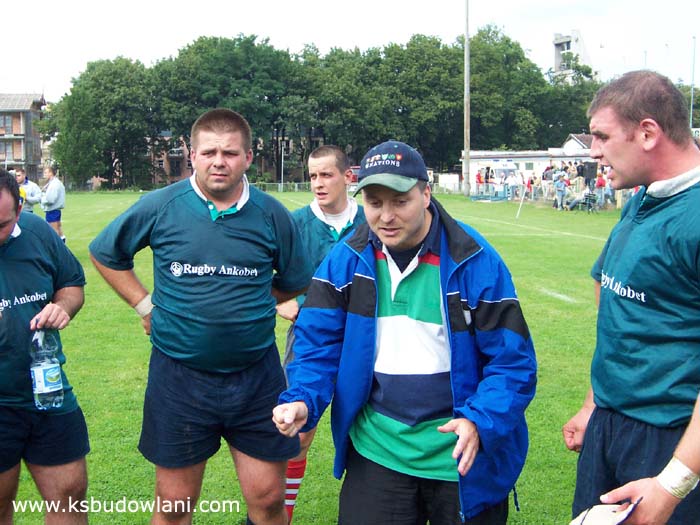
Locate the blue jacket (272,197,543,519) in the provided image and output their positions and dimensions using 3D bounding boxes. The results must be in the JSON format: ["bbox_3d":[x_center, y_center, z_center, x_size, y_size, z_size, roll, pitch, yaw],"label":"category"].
[{"bbox_3d":[0.161,0.241,2.600,0.670,0.780,0.460,1,5,14],"label":"blue jacket"}]

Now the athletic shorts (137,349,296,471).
[{"bbox_3d":[-0.416,0.437,3.160,0.510,0.400,0.350,-1,5,-9],"label":"athletic shorts"}]

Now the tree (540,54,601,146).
[{"bbox_3d":[21.683,-13.705,97.000,6.800,13.200,6.800,0,5,0],"label":"tree"}]

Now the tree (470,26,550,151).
[{"bbox_3d":[14.688,-14.360,93.000,8.600,15.400,8.600,0,5,0],"label":"tree"}]

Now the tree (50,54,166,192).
[{"bbox_3d":[-23.591,-13.467,96.000,10.800,13.200,10.200,0,5,0],"label":"tree"}]

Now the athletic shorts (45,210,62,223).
[{"bbox_3d":[-6.972,-1.117,23.300,0.330,0.360,0.400,-1,5,-13],"label":"athletic shorts"}]

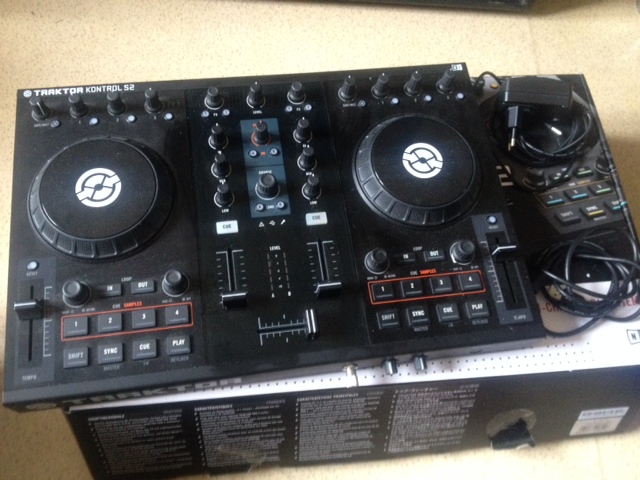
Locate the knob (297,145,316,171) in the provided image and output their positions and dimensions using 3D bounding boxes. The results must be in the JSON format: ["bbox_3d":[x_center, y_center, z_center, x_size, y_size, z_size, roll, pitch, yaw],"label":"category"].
[{"bbox_3d":[-0.011,-0.076,0.595,0.017,0.019,0.017,-6,67,-8],"label":"knob"}]

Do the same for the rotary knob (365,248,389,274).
[{"bbox_3d":[0.051,0.017,0.564,0.021,0.018,0.021,2,65,-5],"label":"rotary knob"}]

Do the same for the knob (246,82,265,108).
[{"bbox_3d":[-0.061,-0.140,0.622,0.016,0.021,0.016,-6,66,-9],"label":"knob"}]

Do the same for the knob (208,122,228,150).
[{"bbox_3d":[-0.094,-0.096,0.595,0.017,0.019,0.017,-6,67,-8],"label":"knob"}]

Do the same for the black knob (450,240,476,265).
[{"bbox_3d":[0.128,0.009,0.574,0.021,0.015,0.021,-6,67,-8],"label":"black knob"}]

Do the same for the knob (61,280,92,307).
[{"bbox_3d":[-0.203,0.043,0.534,0.021,0.016,0.021,-6,67,-9],"label":"knob"}]

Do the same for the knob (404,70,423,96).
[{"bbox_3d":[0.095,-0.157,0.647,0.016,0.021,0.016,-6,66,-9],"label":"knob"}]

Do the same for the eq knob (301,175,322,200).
[{"bbox_3d":[-0.006,-0.049,0.594,0.016,0.020,0.016,-6,67,-9],"label":"eq knob"}]

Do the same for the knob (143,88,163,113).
[{"bbox_3d":[-0.159,-0.134,0.616,0.016,0.019,0.016,-6,67,-9],"label":"knob"}]

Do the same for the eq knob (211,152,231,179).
[{"bbox_3d":[-0.090,-0.069,0.583,0.017,0.019,0.017,-6,67,-8],"label":"eq knob"}]

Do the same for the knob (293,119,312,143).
[{"bbox_3d":[-0.015,-0.104,0.606,0.017,0.019,0.017,-6,67,-8],"label":"knob"}]

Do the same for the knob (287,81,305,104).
[{"bbox_3d":[-0.022,-0.146,0.638,0.016,0.015,0.016,-6,67,-9],"label":"knob"}]

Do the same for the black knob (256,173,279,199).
[{"bbox_3d":[-0.047,-0.051,0.592,0.020,0.017,0.020,-6,67,-9],"label":"black knob"}]

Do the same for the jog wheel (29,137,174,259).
[{"bbox_3d":[-0.190,-0.042,0.562,0.124,0.017,0.124,-6,67,-8],"label":"jog wheel"}]

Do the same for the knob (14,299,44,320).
[{"bbox_3d":[-0.232,0.053,0.515,0.018,0.015,0.015,-6,67,-8],"label":"knob"}]

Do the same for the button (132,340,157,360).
[{"bbox_3d":[-0.140,0.087,0.516,0.018,0.004,0.015,-6,67,-8],"label":"button"}]

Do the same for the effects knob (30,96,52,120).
[{"bbox_3d":[-0.261,-0.124,0.600,0.016,0.019,0.016,2,66,-5],"label":"effects knob"}]

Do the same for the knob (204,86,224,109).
[{"bbox_3d":[-0.102,-0.139,0.626,0.016,0.015,0.016,-6,67,-9],"label":"knob"}]

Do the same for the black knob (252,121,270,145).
[{"bbox_3d":[-0.055,-0.102,0.612,0.016,0.020,0.016,-6,67,-9],"label":"black knob"}]

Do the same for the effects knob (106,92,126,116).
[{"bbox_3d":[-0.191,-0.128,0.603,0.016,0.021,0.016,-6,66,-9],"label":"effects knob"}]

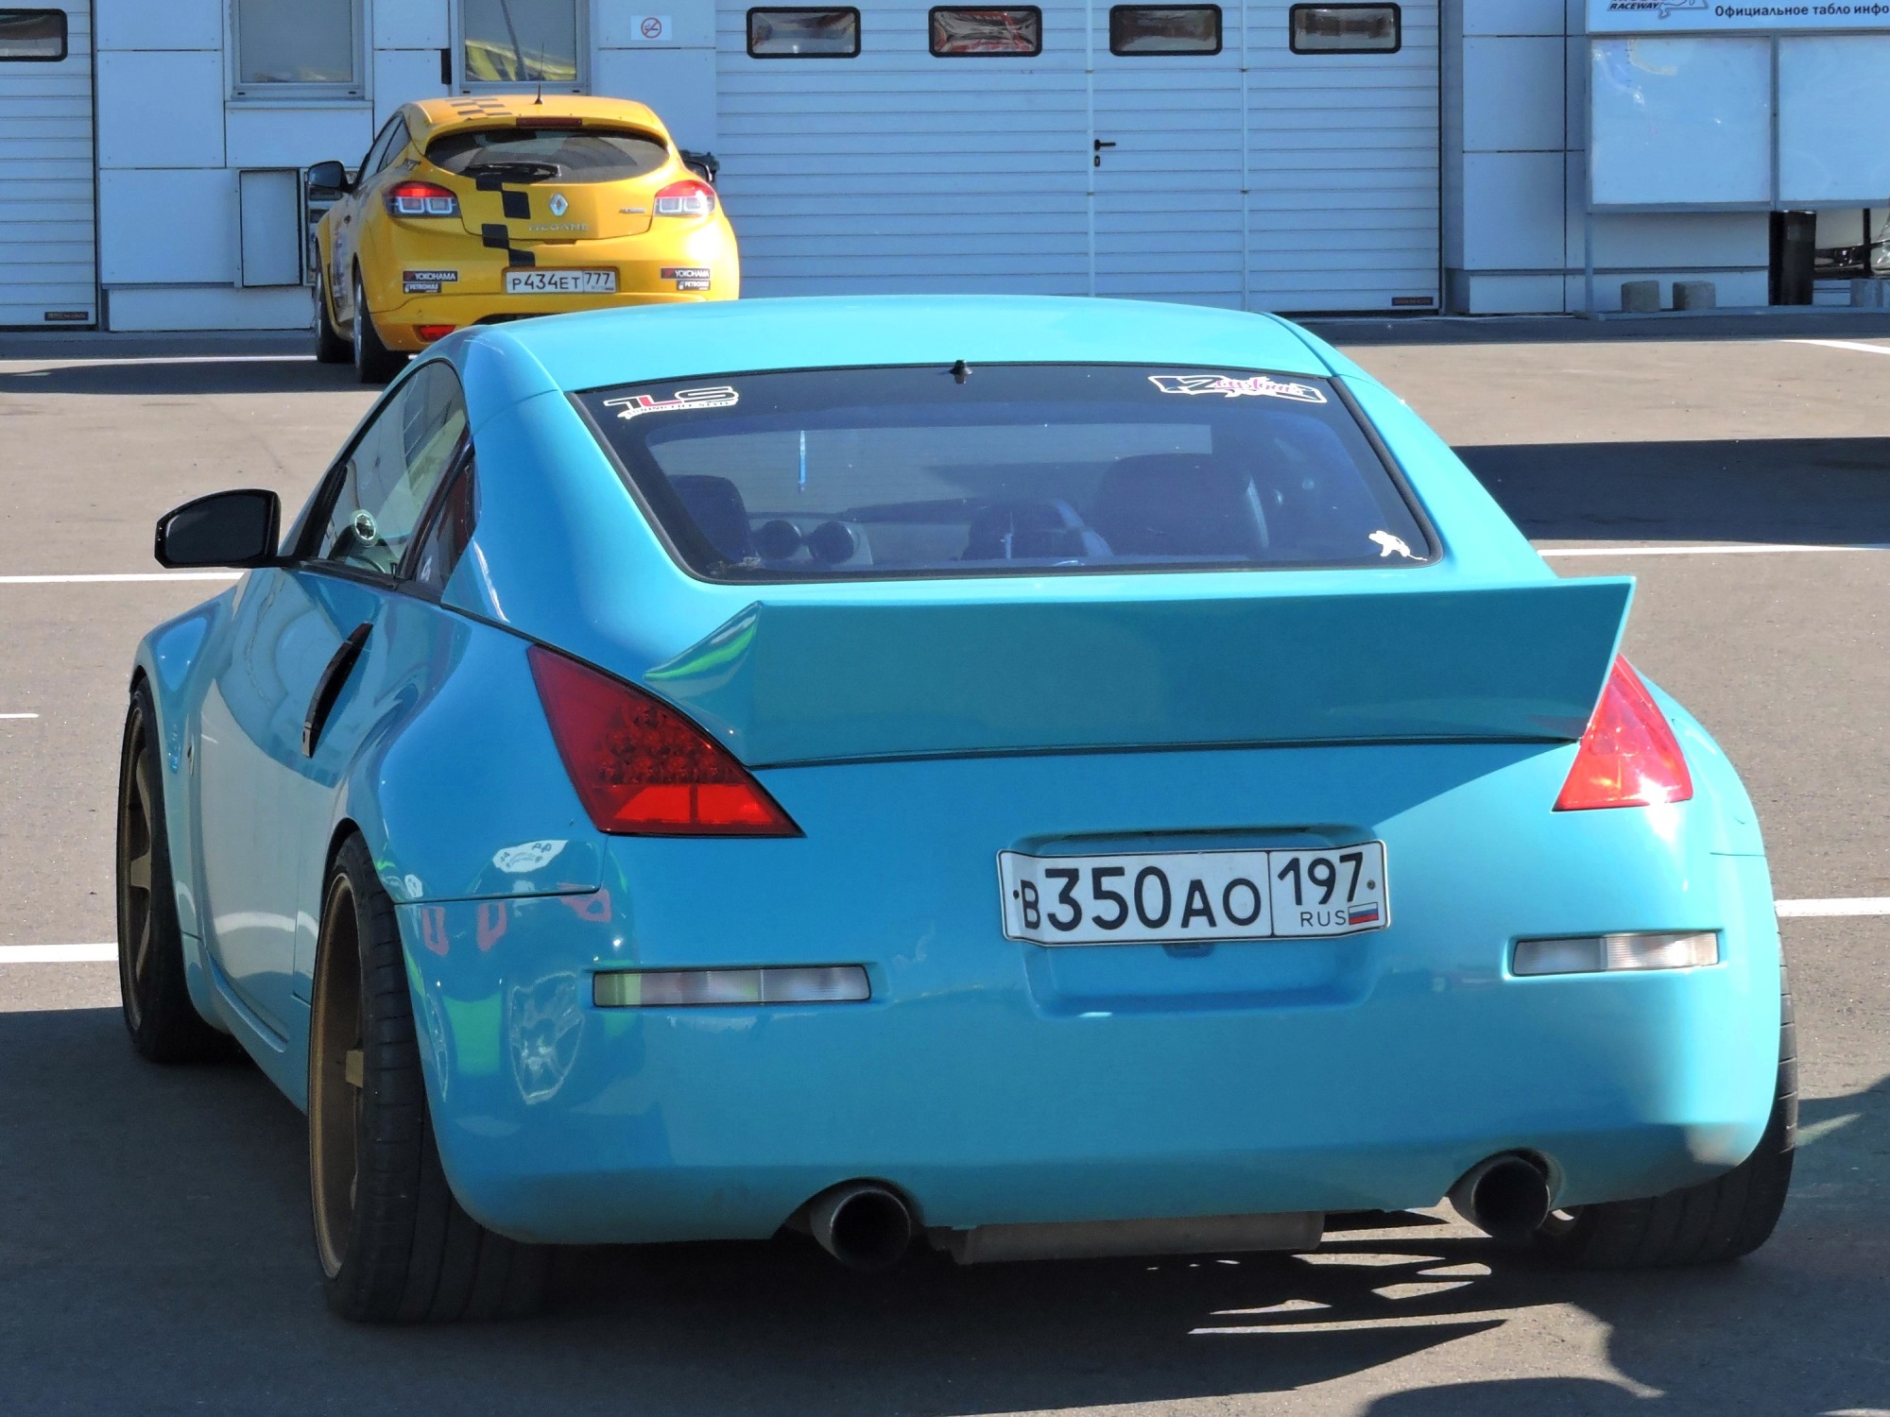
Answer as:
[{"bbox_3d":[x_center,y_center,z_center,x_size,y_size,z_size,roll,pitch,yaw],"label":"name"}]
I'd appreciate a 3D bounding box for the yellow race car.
[{"bbox_3d":[-2.158,-2.410,34.352,1.890,1.430,4.300,-1,5,-9],"label":"yellow race car"}]

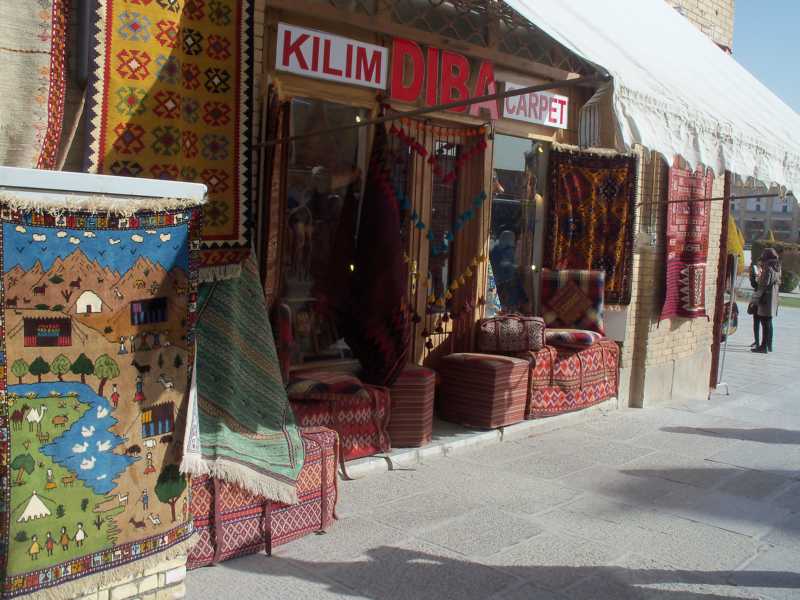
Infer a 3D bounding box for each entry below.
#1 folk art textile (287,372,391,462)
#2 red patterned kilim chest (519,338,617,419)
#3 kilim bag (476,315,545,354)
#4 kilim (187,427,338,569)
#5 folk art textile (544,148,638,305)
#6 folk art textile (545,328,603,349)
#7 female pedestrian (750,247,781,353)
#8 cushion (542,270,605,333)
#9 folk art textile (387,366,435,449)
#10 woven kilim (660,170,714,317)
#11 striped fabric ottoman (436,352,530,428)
[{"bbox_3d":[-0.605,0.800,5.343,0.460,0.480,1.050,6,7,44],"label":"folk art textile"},{"bbox_3d":[1.432,0.670,7.360,0.480,0.530,1.430,6,7,44],"label":"red patterned kilim chest"},{"bbox_3d":[0.875,0.257,6.428,0.490,0.265,0.220,2,6,-8],"label":"kilim bag"},{"bbox_3d":[-0.822,0.968,4.043,0.420,0.460,1.000,6,7,44],"label":"kilim"},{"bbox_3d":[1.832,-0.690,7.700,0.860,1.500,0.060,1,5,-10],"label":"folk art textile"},{"bbox_3d":[1.589,0.359,7.450,0.520,0.130,0.440,1,5,-5],"label":"folk art textile"},{"bbox_3d":[5.626,0.008,12.400,0.380,1.600,0.460,3,5,18],"label":"female pedestrian"},{"bbox_3d":[1.662,0.034,7.750,0.600,0.660,0.160,1,-5,-3],"label":"cushion"},{"bbox_3d":[0.018,0.771,5.921,0.420,0.480,0.420,3,5,16],"label":"folk art textile"},{"bbox_3d":[2.755,-0.572,7.716,0.930,1.550,0.060,-3,6,-43],"label":"woven kilim"},{"bbox_3d":[0.670,0.715,6.481,0.490,0.490,0.470,7,8,41],"label":"striped fabric ottoman"}]

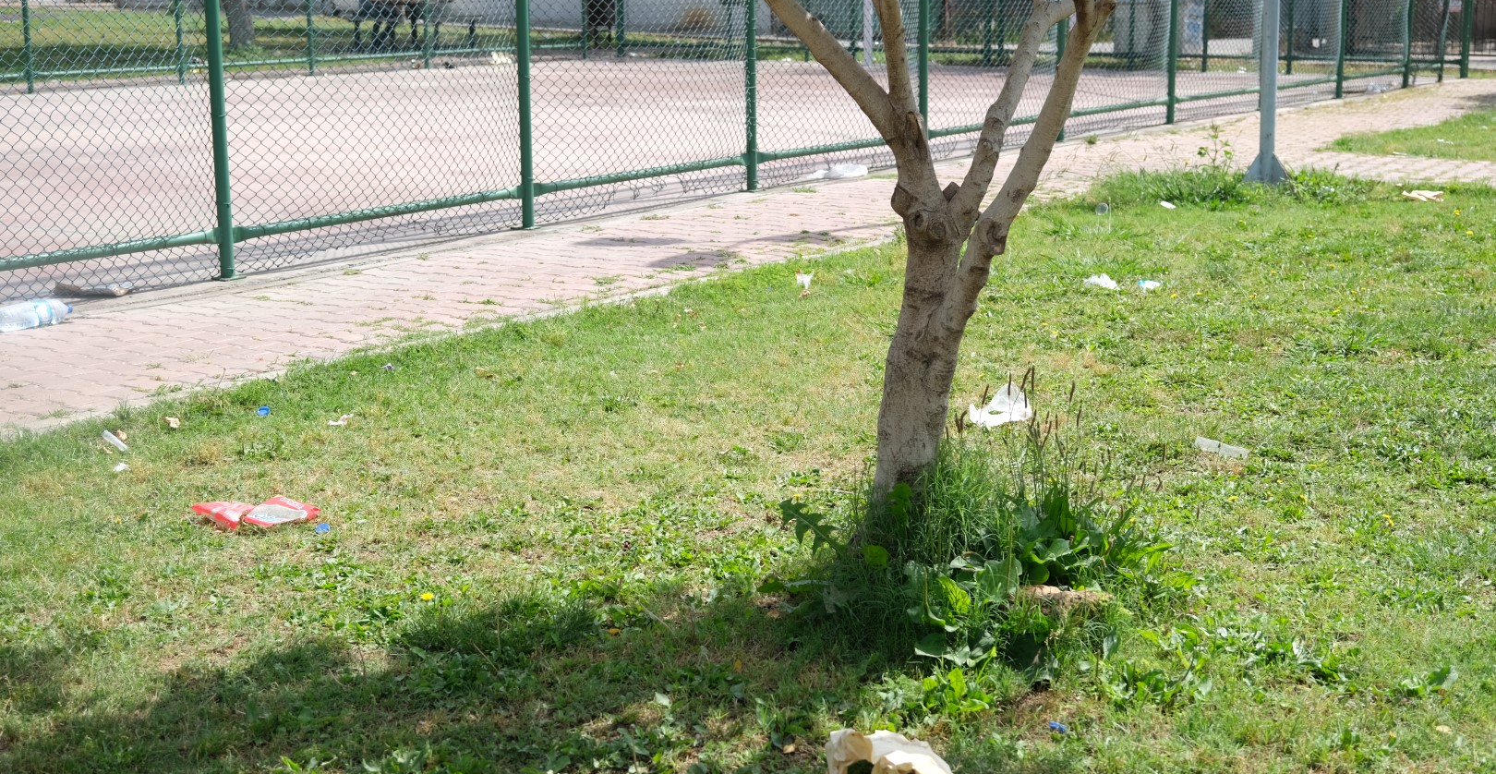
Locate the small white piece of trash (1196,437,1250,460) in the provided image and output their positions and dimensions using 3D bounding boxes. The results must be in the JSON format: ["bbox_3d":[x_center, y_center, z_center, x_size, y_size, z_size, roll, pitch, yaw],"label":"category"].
[{"bbox_3d":[1.323,0.170,5.335,0.075,0.030,0.170,-10,15,-39],"label":"small white piece of trash"}]

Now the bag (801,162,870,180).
[{"bbox_3d":[0.565,-1.377,12.235,0.430,0.090,0.220,0,12,0],"label":"bag"}]

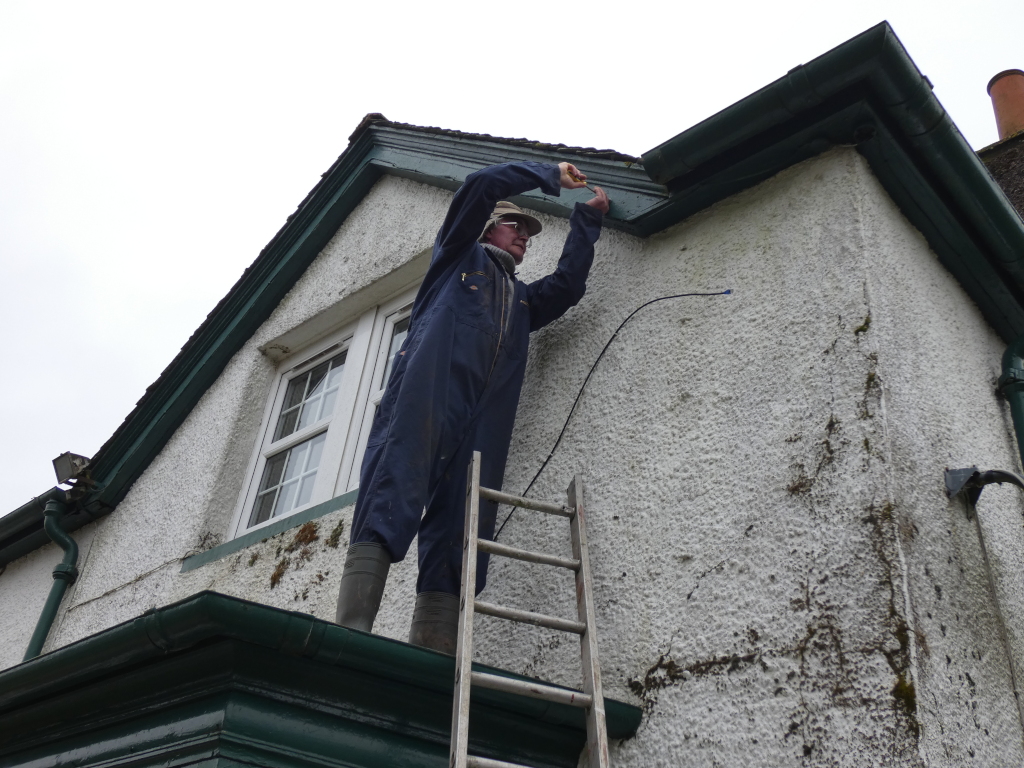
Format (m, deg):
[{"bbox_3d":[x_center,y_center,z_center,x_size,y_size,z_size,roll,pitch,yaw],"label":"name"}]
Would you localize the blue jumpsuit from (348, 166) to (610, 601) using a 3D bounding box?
[{"bbox_3d":[-0.075,-0.045,3.266,0.530,1.490,0.620,-25,-47,37],"label":"blue jumpsuit"}]

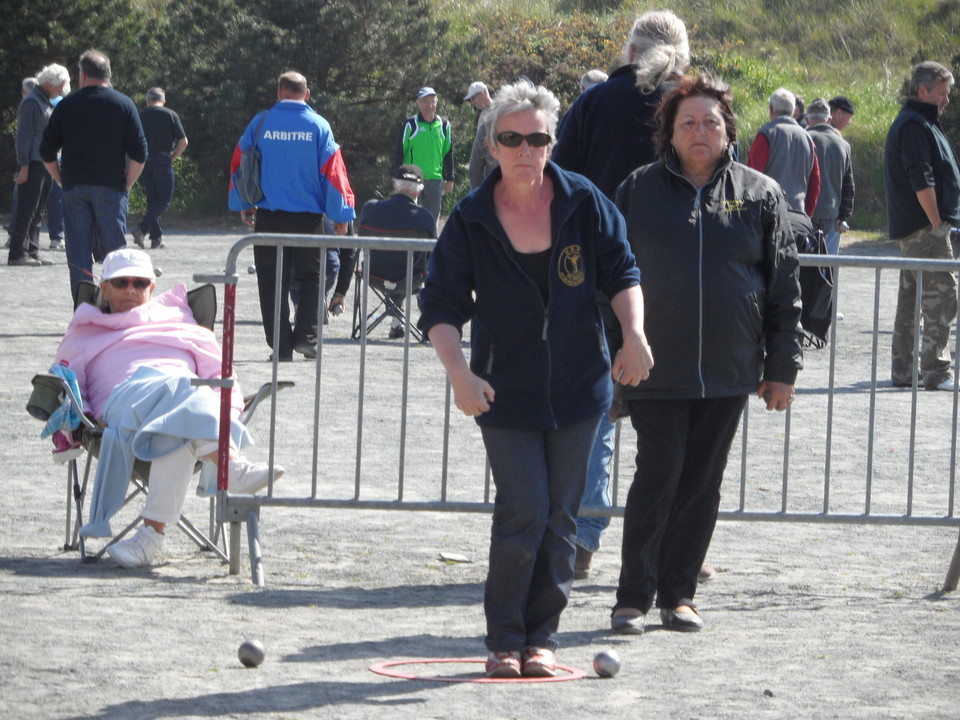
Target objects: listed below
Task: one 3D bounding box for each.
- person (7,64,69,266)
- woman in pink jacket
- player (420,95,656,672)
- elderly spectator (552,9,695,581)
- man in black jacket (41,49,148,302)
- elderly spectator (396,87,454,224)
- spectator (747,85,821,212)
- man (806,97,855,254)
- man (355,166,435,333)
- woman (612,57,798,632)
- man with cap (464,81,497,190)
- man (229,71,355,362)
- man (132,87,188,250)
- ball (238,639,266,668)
[{"bbox_3d":[-3.883,-1.702,44.000,0.550,1.760,0.500,2,3,9],"label":"person"},{"bbox_3d":[-1.030,0.153,16.450,0.720,1.020,0.880,1,3,-6],"label":"woman in pink jacket"},{"bbox_3d":[0.152,0.040,13.400,0.630,1.590,0.450,1,3,-2],"label":"player"},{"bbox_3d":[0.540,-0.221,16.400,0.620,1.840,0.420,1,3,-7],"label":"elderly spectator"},{"bbox_3d":[-2.278,-0.892,29.500,0.630,1.800,0.420,1,3,-3],"label":"man in black jacket"},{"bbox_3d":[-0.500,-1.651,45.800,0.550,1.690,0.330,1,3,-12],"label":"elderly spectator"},{"bbox_3d":[2.189,-1.098,36.000,0.550,1.720,0.360,1,3,-21],"label":"spectator"},{"bbox_3d":[2.662,-1.192,38.800,0.560,1.660,0.360,2,3,3],"label":"man"},{"bbox_3d":[-0.560,-0.741,33.500,0.540,1.190,0.770,2,3,9],"label":"man"},{"bbox_3d":[0.661,-0.021,14.500,0.560,1.600,0.360,2,3,2],"label":"woman"},{"bbox_3d":[0.038,-1.492,42.500,0.420,1.730,0.500,1,3,-6],"label":"man with cap"},{"bbox_3d":[-1.137,-0.871,30.100,0.740,1.750,0.500,1,3,3],"label":"man"},{"bbox_3d":[-3.349,-2.032,52.000,0.570,1.660,0.480,3,3,24],"label":"man"},{"bbox_3d":[-0.613,0.791,13.420,0.072,0.072,0.072,1,3,0],"label":"ball"}]

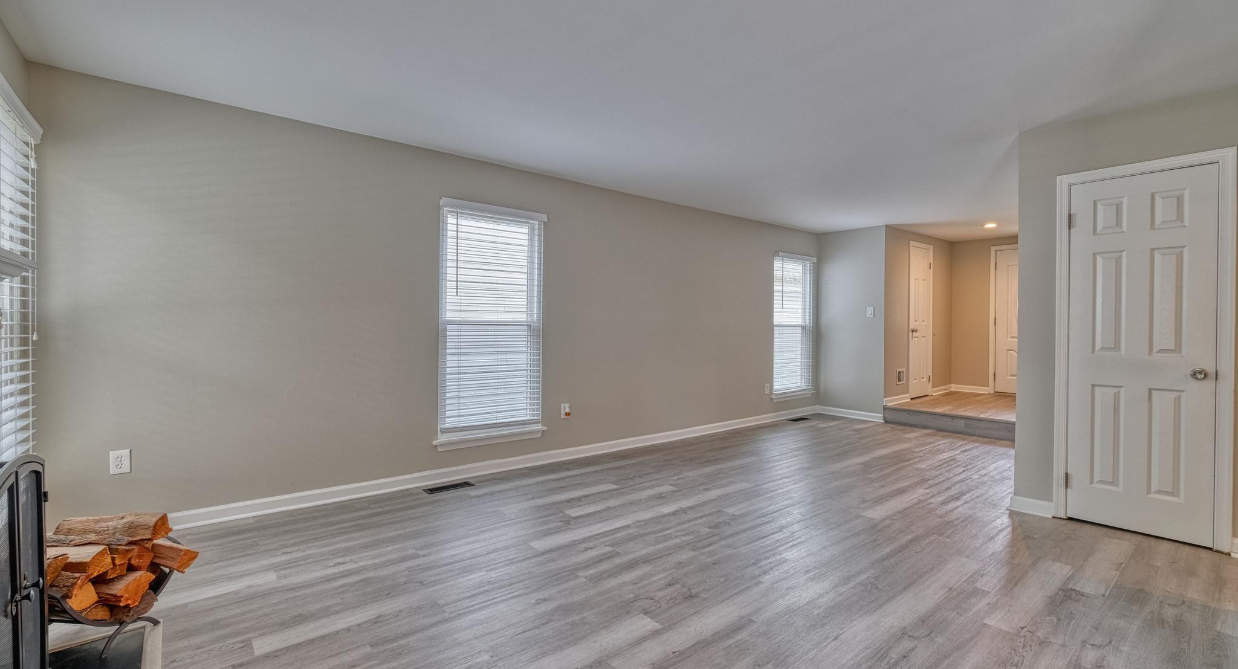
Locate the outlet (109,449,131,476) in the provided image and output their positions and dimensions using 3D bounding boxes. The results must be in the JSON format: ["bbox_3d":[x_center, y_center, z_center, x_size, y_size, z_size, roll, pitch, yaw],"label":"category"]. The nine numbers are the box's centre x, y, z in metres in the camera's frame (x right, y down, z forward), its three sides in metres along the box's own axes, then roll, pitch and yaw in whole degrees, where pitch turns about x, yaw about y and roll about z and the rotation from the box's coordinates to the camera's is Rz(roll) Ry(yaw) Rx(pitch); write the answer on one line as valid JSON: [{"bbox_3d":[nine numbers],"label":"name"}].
[{"bbox_3d":[-2.672,0.686,2.767,0.081,0.125,0.009,0,1,-38],"label":"outlet"}]

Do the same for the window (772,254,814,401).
[{"bbox_3d":[2.256,-0.129,6.611,0.840,1.740,0.070,0,1,-38],"label":"window"}]

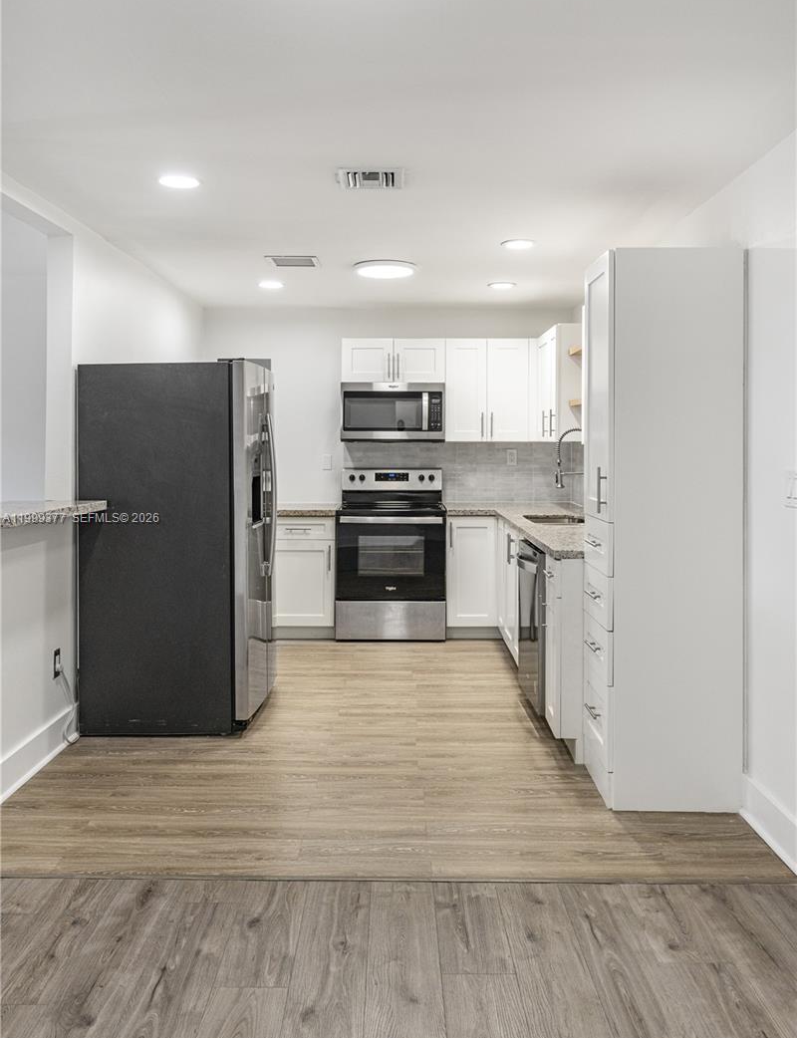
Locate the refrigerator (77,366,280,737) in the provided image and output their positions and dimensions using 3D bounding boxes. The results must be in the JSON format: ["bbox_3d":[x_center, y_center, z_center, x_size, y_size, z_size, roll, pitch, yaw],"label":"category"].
[{"bbox_3d":[-1.100,0.109,4.180,0.820,1.755,0.880,0,3,1],"label":"refrigerator"}]

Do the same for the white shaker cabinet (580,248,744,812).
[{"bbox_3d":[1.035,0.032,3.175,0.500,2.100,0.420,0,3,1],"label":"white shaker cabinet"}]

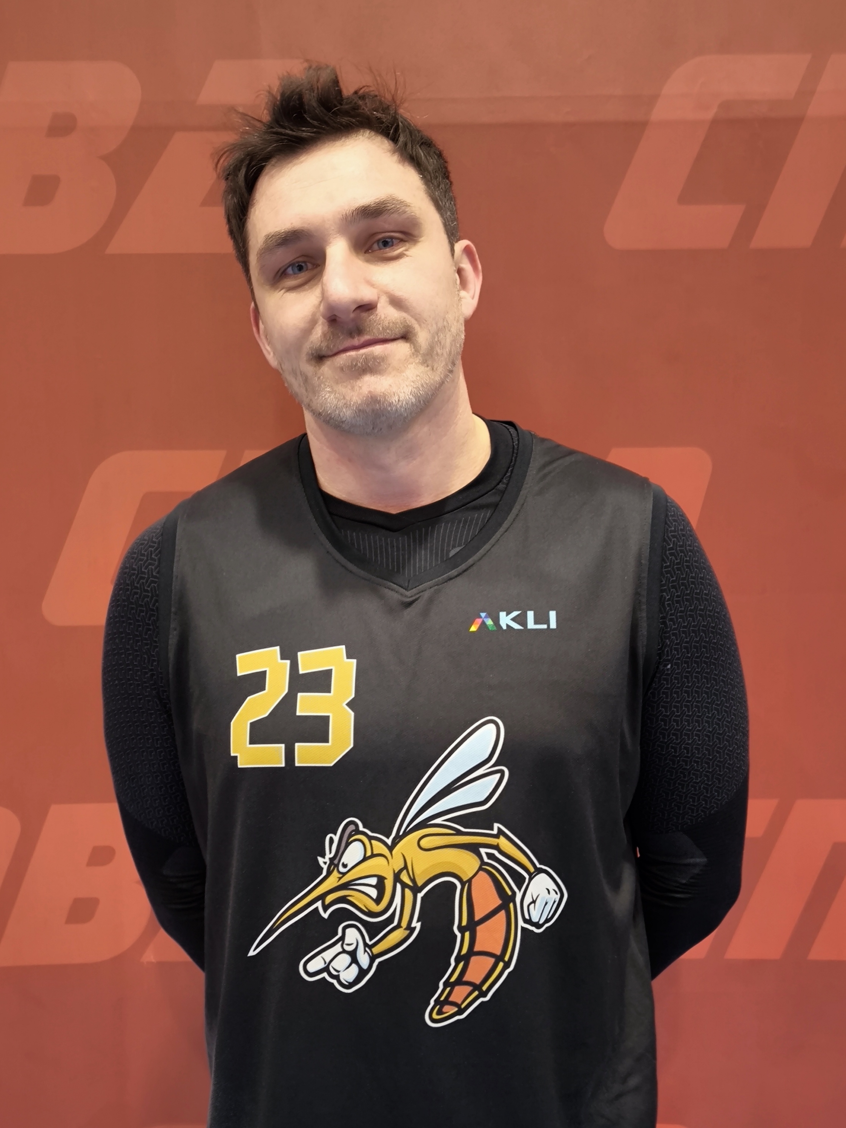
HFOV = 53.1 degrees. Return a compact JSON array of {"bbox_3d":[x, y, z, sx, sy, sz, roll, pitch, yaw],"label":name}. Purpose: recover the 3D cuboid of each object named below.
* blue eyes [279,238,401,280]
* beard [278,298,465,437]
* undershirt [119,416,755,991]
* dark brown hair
[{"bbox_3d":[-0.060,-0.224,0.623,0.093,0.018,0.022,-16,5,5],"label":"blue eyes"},{"bbox_3d":[-0.027,-0.153,0.663,0.145,0.090,0.100,-16,5,5],"label":"beard"},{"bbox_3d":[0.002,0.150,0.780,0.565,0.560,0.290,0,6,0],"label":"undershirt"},{"bbox_3d":[-0.060,-0.283,0.697,0.178,0.210,0.210,-16,5,5],"label":"dark brown hair"}]

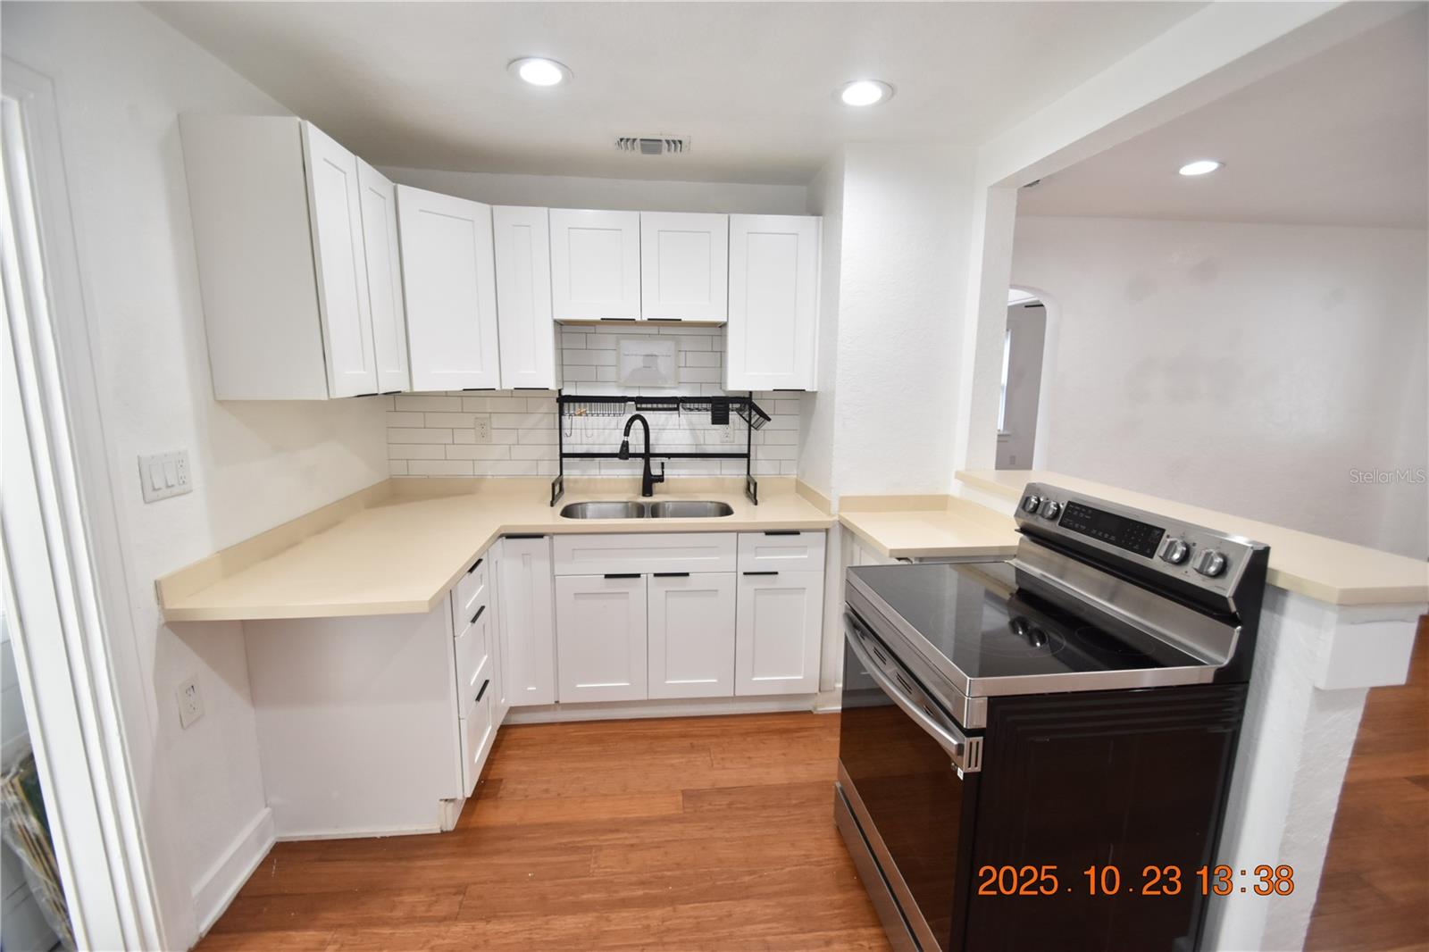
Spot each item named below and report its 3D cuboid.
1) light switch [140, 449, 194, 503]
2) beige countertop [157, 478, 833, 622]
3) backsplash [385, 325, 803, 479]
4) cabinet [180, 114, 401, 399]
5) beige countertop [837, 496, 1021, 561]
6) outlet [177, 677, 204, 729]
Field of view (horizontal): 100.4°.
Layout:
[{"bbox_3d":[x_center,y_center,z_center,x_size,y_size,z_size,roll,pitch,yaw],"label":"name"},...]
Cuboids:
[{"bbox_3d":[-1.417,-0.002,1.541,0.010,0.115,0.163,-1,10,-6],"label":"light switch"},{"bbox_3d":[-0.493,0.189,2.331,2.024,0.111,1.411,0,10,-6],"label":"beige countertop"},{"bbox_3d":[-0.564,-0.365,2.937,2.024,0.768,0.015,0,10,-6],"label":"backsplash"},{"bbox_3d":[-1.312,-0.647,1.945,0.325,0.755,0.550,0,10,-6],"label":"cabinet"},{"bbox_3d":[0.859,0.186,2.432,0.534,0.110,0.574,0,10,-6],"label":"beige countertop"},{"bbox_3d":[-1.425,0.615,1.626,0.010,0.122,0.076,0,10,-6],"label":"outlet"}]

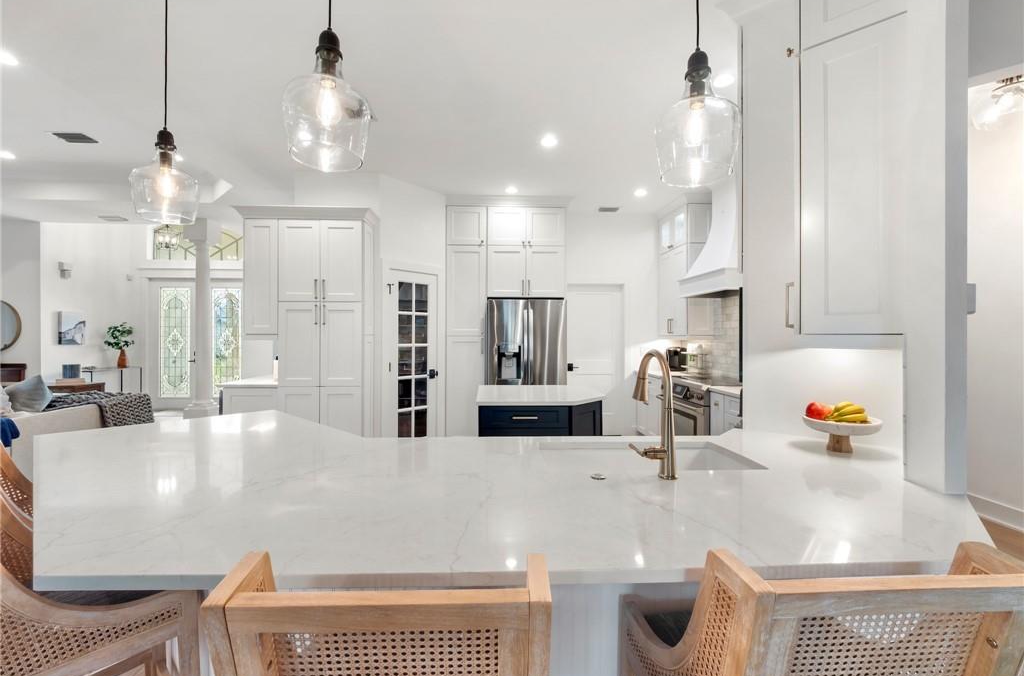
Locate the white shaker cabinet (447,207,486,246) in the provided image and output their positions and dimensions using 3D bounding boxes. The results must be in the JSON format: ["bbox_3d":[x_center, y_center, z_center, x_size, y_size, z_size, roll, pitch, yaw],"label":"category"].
[{"bbox_3d":[-0.533,-1.298,5.080,0.460,0.460,0.600,0,0,-2],"label":"white shaker cabinet"}]

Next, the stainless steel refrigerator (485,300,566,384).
[{"bbox_3d":[0.165,0.437,5.060,0.910,1.780,0.740,0,0,-2],"label":"stainless steel refrigerator"}]

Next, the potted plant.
[{"bbox_3d":[-6.760,0.129,7.150,0.440,0.790,0.420,0,0,-2],"label":"potted plant"}]

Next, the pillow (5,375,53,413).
[{"bbox_3d":[-4.140,0.490,3.580,0.400,0.400,0.160,2,-7,-18],"label":"pillow"}]

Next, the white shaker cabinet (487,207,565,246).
[{"bbox_3d":[0.151,-1.298,5.100,0.915,0.460,0.600,0,0,-2],"label":"white shaker cabinet"}]

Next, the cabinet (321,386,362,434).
[{"bbox_3d":[-1.550,0.846,3.960,0.385,0.800,0.450,0,0,-2],"label":"cabinet"}]

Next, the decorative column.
[{"bbox_3d":[-4.470,-0.186,6.020,0.340,3.020,0.340,0,0,-2],"label":"decorative column"}]

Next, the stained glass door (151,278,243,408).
[{"bbox_3d":[-5.690,0.126,7.580,1.850,2.380,0.090,0,0,-2],"label":"stained glass door"}]

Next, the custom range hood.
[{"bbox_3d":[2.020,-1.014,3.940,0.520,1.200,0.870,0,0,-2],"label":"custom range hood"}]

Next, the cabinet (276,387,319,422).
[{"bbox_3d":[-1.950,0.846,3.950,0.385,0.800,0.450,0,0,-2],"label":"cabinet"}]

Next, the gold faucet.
[{"bbox_3d":[0.447,0.242,1.430,0.160,0.410,0.250,0,0,-7],"label":"gold faucet"}]

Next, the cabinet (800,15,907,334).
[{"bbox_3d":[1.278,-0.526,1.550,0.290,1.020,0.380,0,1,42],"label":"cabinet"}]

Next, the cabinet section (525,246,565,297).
[{"bbox_3d":[0.376,-0.793,5.220,0.470,0.597,0.580,0,0,-2],"label":"cabinet section"}]

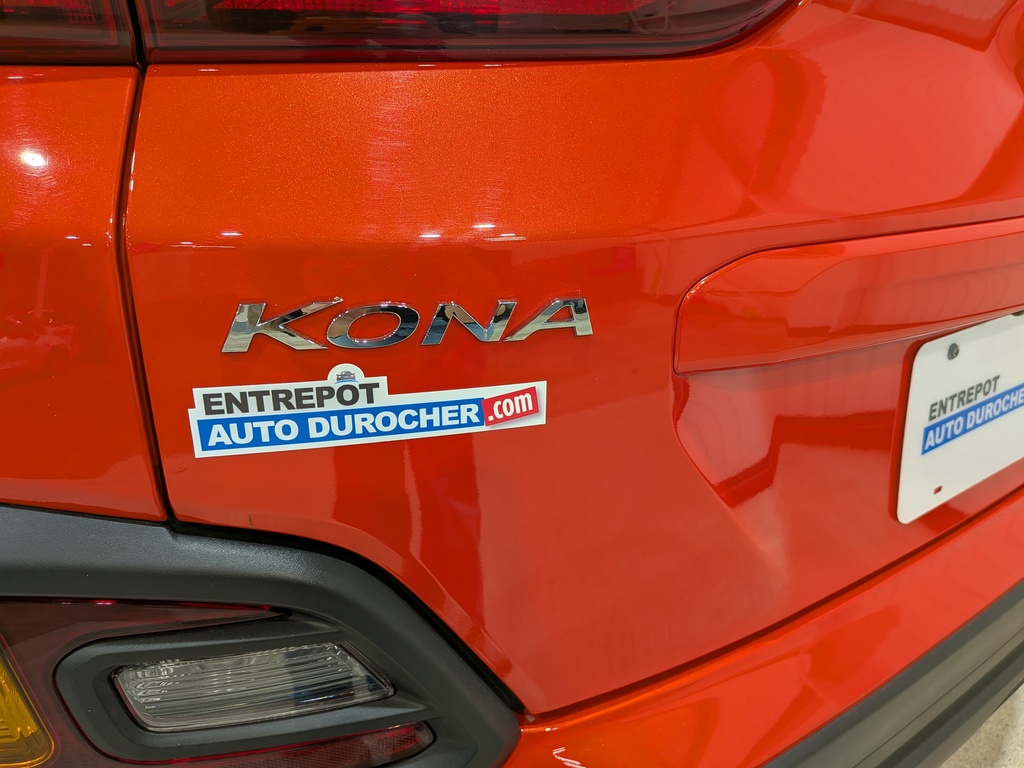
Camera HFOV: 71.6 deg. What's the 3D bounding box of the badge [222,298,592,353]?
[{"bbox_3d":[-0.047,-0.031,0.349,0.184,0.024,0.009,-4,25,-12],"label":"badge"}]

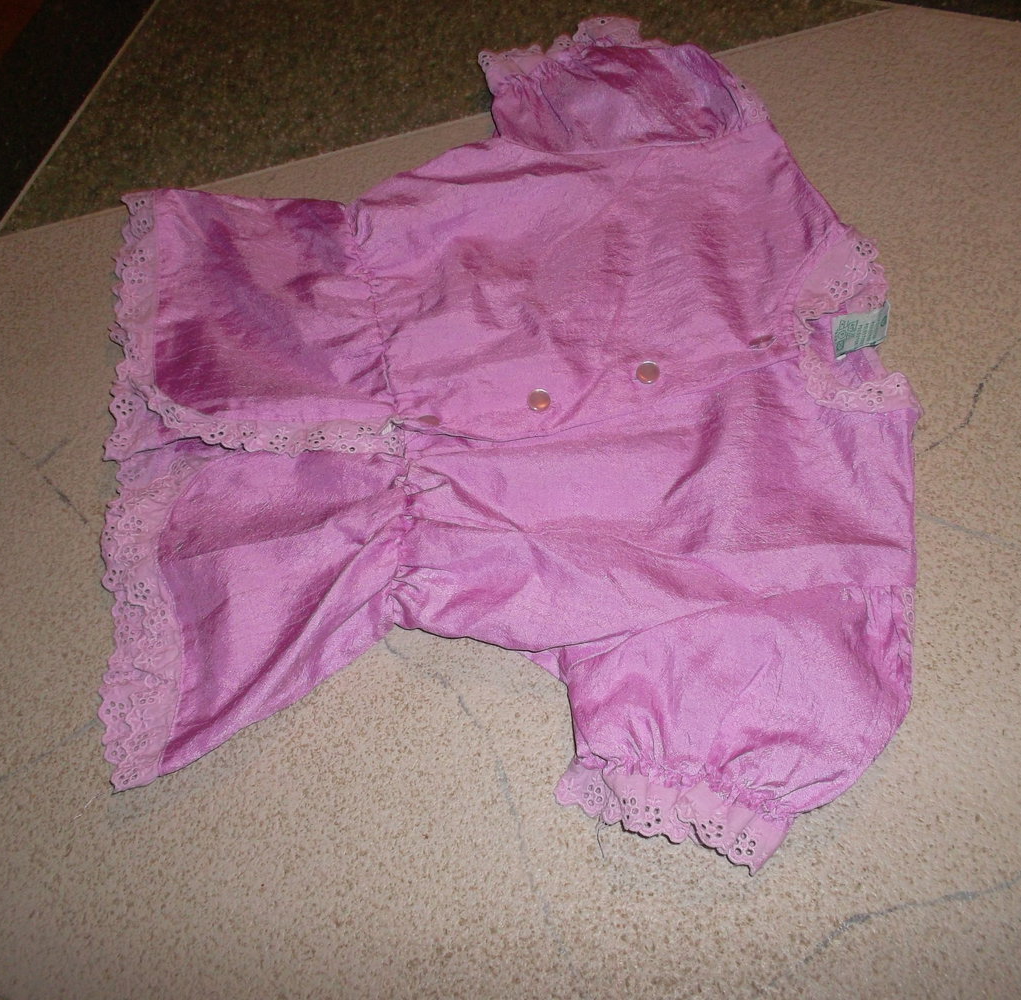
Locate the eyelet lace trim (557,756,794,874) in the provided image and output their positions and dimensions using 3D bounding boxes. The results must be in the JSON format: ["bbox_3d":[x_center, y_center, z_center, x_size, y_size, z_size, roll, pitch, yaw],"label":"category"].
[{"bbox_3d":[0.065,0.125,0.437,0.092,0.018,0.027,16,66,14],"label":"eyelet lace trim"}]

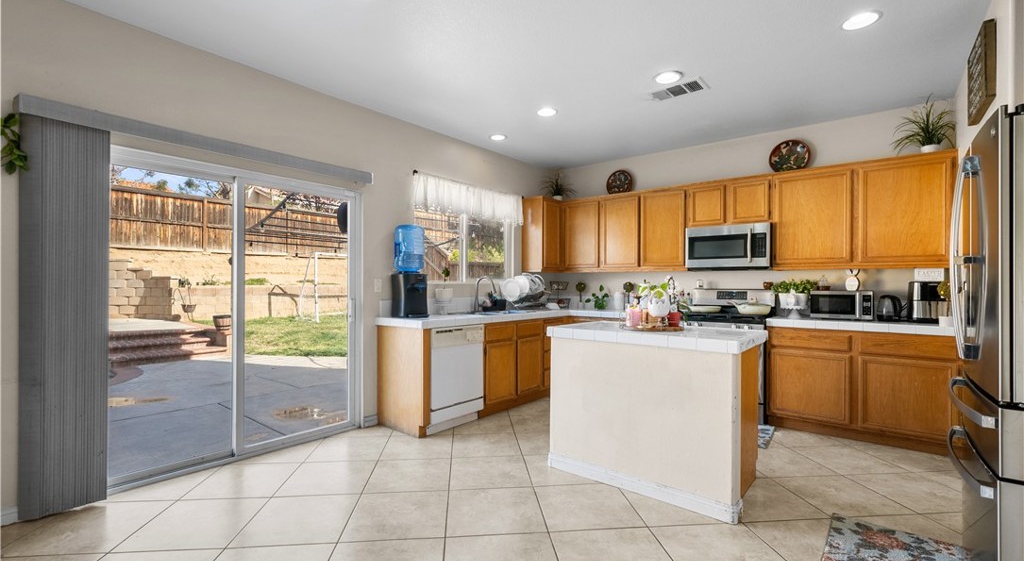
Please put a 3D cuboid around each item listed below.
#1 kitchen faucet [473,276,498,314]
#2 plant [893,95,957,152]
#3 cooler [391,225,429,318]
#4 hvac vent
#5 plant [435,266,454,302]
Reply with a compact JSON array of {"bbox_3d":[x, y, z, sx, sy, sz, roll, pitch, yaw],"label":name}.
[{"bbox_3d":[-0.279,0.144,4.413,0.260,0.370,0.070,0,0,39],"label":"kitchen faucet"},{"bbox_3d":[3.310,-1.213,3.445,0.385,0.450,0.360,0,-1,38],"label":"plant"},{"bbox_3d":[-0.901,-0.079,3.735,0.265,0.795,0.285,0,0,-39],"label":"cooler"},{"bbox_3d":[1.294,-1.466,3.305,0.390,0.025,0.220,0,0,39],"label":"hvac vent"},{"bbox_3d":[-0.652,0.030,4.160,0.170,0.350,0.170,0,0,0],"label":"plant"}]

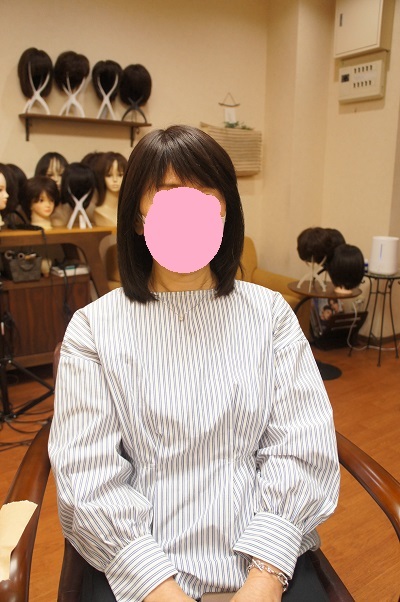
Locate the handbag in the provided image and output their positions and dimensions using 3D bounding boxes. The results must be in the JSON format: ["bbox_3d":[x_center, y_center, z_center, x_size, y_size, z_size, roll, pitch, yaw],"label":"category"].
[{"bbox_3d":[-1.111,-0.222,2.968,0.210,0.185,0.115,-10,17,-35],"label":"handbag"}]

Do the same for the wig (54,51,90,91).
[{"bbox_3d":[-0.776,-1.397,2.835,0.205,0.240,0.220,-7,15,-27],"label":"wig"}]

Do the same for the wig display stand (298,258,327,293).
[{"bbox_3d":[0.671,-0.236,2.755,0.170,0.335,0.170,0,13,0],"label":"wig display stand"}]

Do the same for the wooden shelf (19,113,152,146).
[{"bbox_3d":[-0.749,-1.151,3.197,0.890,0.150,0.155,-10,17,-35],"label":"wooden shelf"}]

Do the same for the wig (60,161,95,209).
[{"bbox_3d":[-0.784,-0.741,3.012,0.210,0.284,0.220,-5,15,-19],"label":"wig"}]

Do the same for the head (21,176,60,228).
[{"bbox_3d":[-0.936,-0.566,2.710,0.225,0.295,0.200,13,19,44],"label":"head"}]

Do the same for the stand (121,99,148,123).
[{"bbox_3d":[-0.468,-1.432,3.342,0.165,0.306,0.150,-10,17,-35],"label":"stand"}]

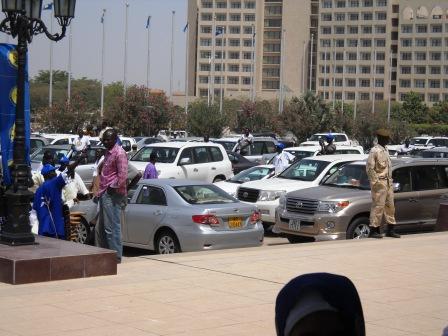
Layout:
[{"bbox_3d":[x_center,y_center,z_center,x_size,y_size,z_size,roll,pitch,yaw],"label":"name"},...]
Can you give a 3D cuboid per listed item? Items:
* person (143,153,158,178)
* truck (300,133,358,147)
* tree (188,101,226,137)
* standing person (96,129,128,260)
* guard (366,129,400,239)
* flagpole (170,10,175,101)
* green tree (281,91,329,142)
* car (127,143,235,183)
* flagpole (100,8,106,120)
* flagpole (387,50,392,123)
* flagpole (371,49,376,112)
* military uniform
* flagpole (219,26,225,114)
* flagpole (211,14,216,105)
[{"bbox_3d":[-1.984,0.432,29.584,0.320,1.710,0.450,1,3,-24],"label":"person"},{"bbox_3d":[7.063,-1.487,76.536,1.920,1.860,4.850,3,3,31],"label":"truck"},{"bbox_3d":[-1.335,-3.347,86.907,3.201,4.092,3.200,2,3,0],"label":"tree"},{"bbox_3d":[-1.453,0.363,14.087,0.340,1.750,0.480,0,3,-35],"label":"standing person"},{"bbox_3d":[2.710,0.259,18.438,0.360,1.830,0.520,4,3,41],"label":"guard"},{"bbox_3d":[-4.613,-8.215,97.550,0.180,11.500,0.180,1,3,0],"label":"flagpole"},{"bbox_3d":[6.972,-3.962,92.879,4.106,5.311,4.000,2,3,0],"label":"green tree"},{"bbox_3d":[-1.601,0.140,32.703,1.970,1.900,4.950,3,3,28],"label":"car"},{"bbox_3d":[-11.079,-8.291,99.277,0.180,12.215,0.180,2,3,0],"label":"flagpole"},{"bbox_3d":[22.097,-10.058,144.629,0.180,11.500,0.180,1,3,0],"label":"flagpole"},{"bbox_3d":[20.474,-10.289,148.229,0.180,11.500,0.180,1,3,0],"label":"flagpole"},{"bbox_3d":[2.699,0.314,18.438,0.340,1.460,0.520,4,3,41],"label":"military uniform"},{"bbox_3d":[-0.193,-8.997,114.329,0.180,11.500,0.180,1,3,0],"label":"flagpole"},{"bbox_3d":[-0.934,-8.345,101.710,0.180,11.500,0.180,1,3,0],"label":"flagpole"}]

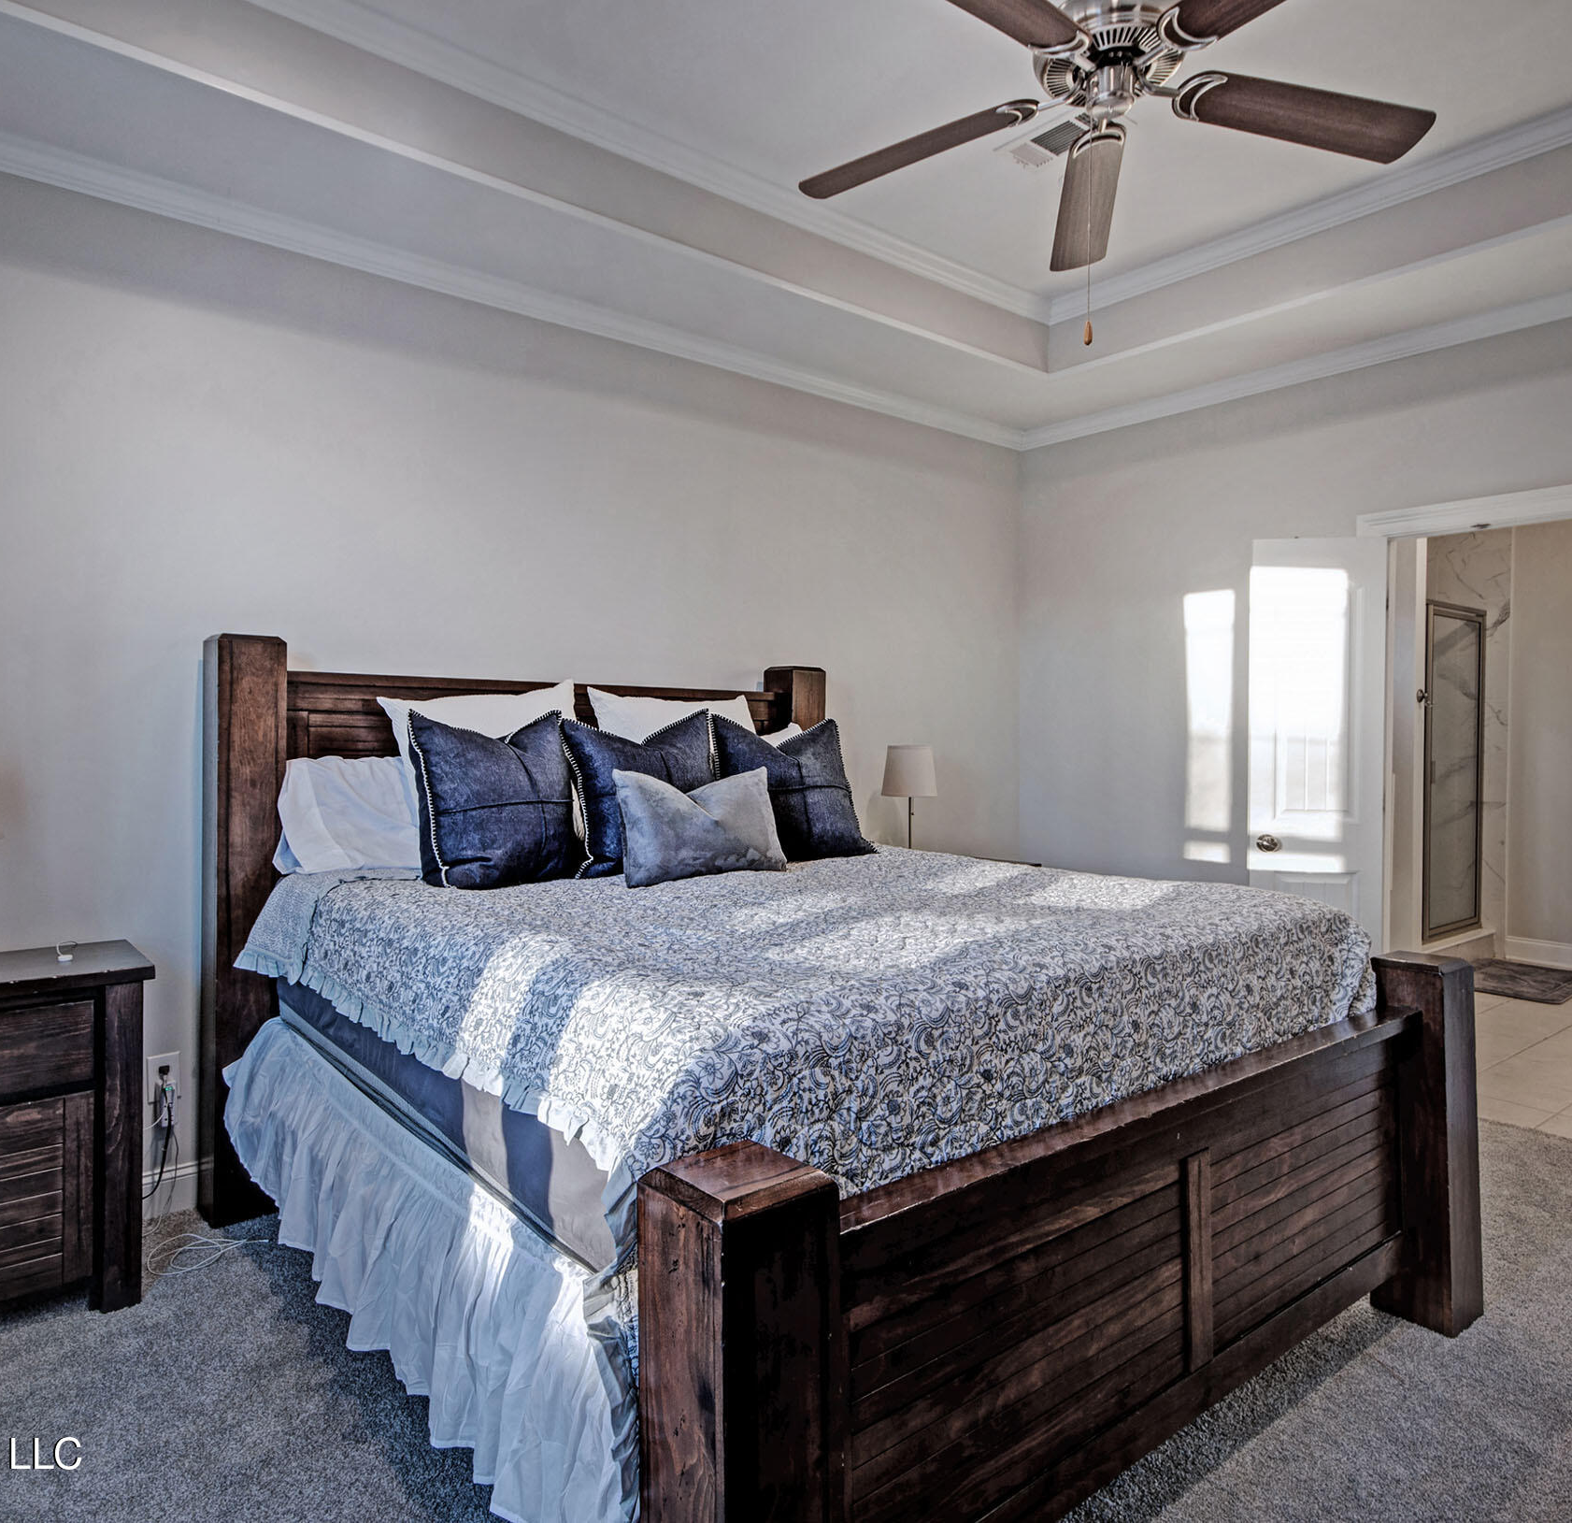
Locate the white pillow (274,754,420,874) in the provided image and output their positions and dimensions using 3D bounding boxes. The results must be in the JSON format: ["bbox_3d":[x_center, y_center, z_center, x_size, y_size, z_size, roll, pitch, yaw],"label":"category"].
[{"bbox_3d":[-1.027,0.153,2.931,0.746,0.393,0.171,-1,-31,-39],"label":"white pillow"}]

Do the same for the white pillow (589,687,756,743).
[{"bbox_3d":[-0.333,0.050,3.410,0.615,0.554,0.171,-1,-18,-39],"label":"white pillow"}]

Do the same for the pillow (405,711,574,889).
[{"bbox_3d":[-0.768,0.093,2.698,0.161,0.454,0.454,-22,-14,41],"label":"pillow"}]

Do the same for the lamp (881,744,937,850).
[{"bbox_3d":[0.501,0.187,4.177,0.227,0.499,0.227,0,1,0],"label":"lamp"}]

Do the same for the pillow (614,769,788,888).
[{"bbox_3d":[-0.230,0.177,2.875,0.504,0.333,0.131,-1,-26,-39],"label":"pillow"}]

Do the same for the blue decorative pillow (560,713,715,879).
[{"bbox_3d":[-0.420,0.093,3.005,0.484,0.464,0.161,-1,-15,-41],"label":"blue decorative pillow"}]

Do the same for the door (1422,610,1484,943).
[{"bbox_3d":[3.867,0.067,5.870,0.988,1.875,0.040,-1,2,-39],"label":"door"}]

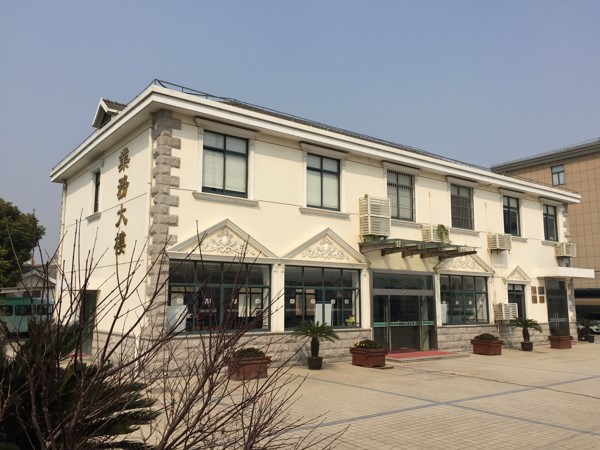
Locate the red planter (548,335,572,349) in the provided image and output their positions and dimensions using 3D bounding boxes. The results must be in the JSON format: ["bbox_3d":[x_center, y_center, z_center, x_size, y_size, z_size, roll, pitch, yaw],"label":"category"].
[{"bbox_3d":[10.659,4.794,20.635,0.850,0.500,0.520,7,-11,-35],"label":"red planter"}]

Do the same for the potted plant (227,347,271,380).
[{"bbox_3d":[-1.373,3.638,13.260,0.980,0.780,0.770,6,-10,-37],"label":"potted plant"}]

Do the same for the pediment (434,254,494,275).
[{"bbox_3d":[6.624,1.404,20.060,3.782,1.222,0.180,7,-10,-36],"label":"pediment"}]

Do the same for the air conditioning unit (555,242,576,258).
[{"bbox_3d":[14.518,1.438,27.430,1.270,0.720,0.480,6,-10,-37],"label":"air conditioning unit"}]

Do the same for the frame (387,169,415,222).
[{"bbox_3d":[3.595,-1.008,17.758,1.380,1.693,0.120,7,-11,-35],"label":"frame"}]

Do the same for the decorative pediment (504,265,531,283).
[{"bbox_3d":[9.634,2.214,22.228,2.009,0.828,0.180,7,-10,-36],"label":"decorative pediment"}]

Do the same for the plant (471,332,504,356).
[{"bbox_3d":[7.437,4.740,19.973,0.870,0.810,0.880,6,-10,-37],"label":"plant"}]

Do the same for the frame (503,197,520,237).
[{"bbox_3d":[9.614,-0.383,22.743,1.345,1.718,0.120,7,-10,-36],"label":"frame"}]

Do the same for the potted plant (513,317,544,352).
[{"bbox_3d":[8.891,4.197,19.535,1.120,1.330,1.120,7,-11,-35],"label":"potted plant"}]

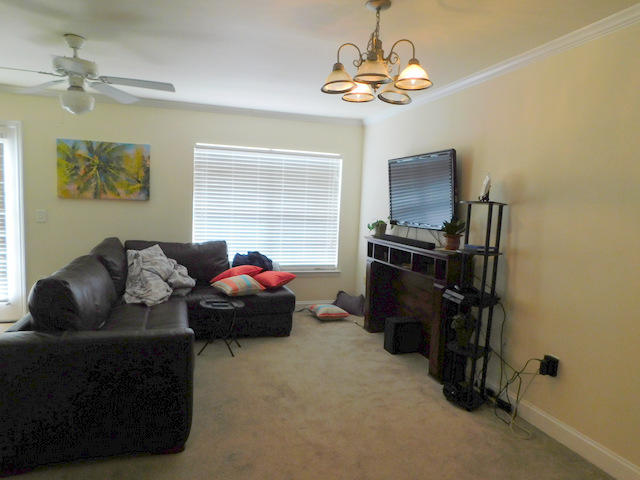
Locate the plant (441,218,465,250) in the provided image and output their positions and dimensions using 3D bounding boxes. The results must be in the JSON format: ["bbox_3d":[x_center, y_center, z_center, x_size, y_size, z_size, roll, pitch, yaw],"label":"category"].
[{"bbox_3d":[1.056,-0.044,3.387,0.180,0.250,0.180,0,5,-18],"label":"plant"}]

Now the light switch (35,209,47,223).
[{"bbox_3d":[-2.883,-0.244,4.397,0.080,0.120,0.012,0,5,-18],"label":"light switch"}]

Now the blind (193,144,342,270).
[{"bbox_3d":[-0.593,-0.350,5.124,1.790,1.450,0.060,0,5,-18],"label":"blind"}]

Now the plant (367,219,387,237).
[{"bbox_3d":[0.641,-0.124,4.660,0.170,0.190,0.180,0,5,-18],"label":"plant"}]

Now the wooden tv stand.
[{"bbox_3d":[0.837,0.554,4.032,0.250,1.030,1.540,0,5,-18],"label":"wooden tv stand"}]

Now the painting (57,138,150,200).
[{"bbox_3d":[-2.289,-0.734,4.528,0.905,0.610,0.030,0,5,-18],"label":"painting"}]

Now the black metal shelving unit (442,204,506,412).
[{"bbox_3d":[1.091,0.456,3.008,0.270,1.420,0.285,-1,6,-29],"label":"black metal shelving unit"}]

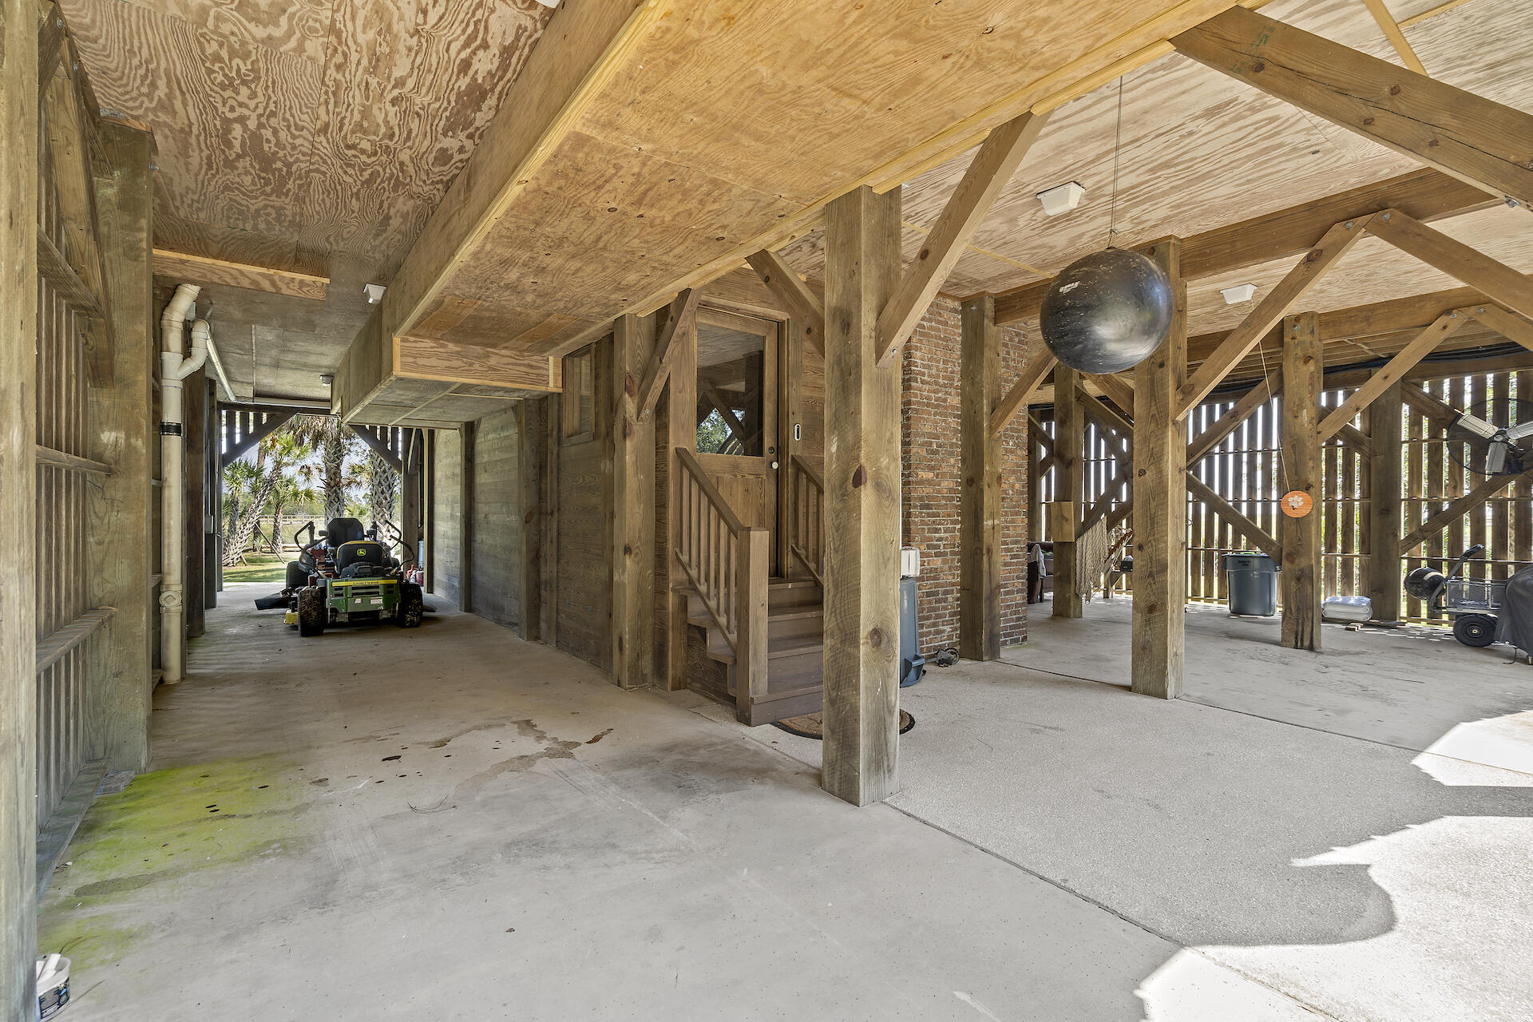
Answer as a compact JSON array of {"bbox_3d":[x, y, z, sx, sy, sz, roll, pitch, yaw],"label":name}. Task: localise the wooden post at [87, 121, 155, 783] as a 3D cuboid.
[{"bbox_3d":[-3.309,-0.293,3.484,0.240,3.274,0.253,0,0,-37],"label":"wooden post"}]

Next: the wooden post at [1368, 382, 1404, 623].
[{"bbox_3d":[7.852,-0.185,8.599,0.256,3.151,0.256,0,0,-37],"label":"wooden post"}]

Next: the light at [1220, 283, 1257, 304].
[{"bbox_3d":[4.114,-1.870,5.935,0.178,0.120,0.225,0,1,-36],"label":"light"}]

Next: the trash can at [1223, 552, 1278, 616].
[{"bbox_3d":[6.544,0.985,9.152,0.650,0.800,0.600,0,0,36],"label":"trash can"}]

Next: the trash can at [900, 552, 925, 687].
[{"bbox_3d":[0.959,0.896,5.542,0.630,0.930,0.600,0,0,10],"label":"trash can"}]

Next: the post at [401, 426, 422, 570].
[{"bbox_3d":[-6.592,-0.173,12.546,0.247,2.881,0.247,0,1,-36],"label":"post"}]

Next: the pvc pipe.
[{"bbox_3d":[-4.563,-0.229,5.332,0.240,3.124,0.140,0,0,-37],"label":"pvc pipe"}]

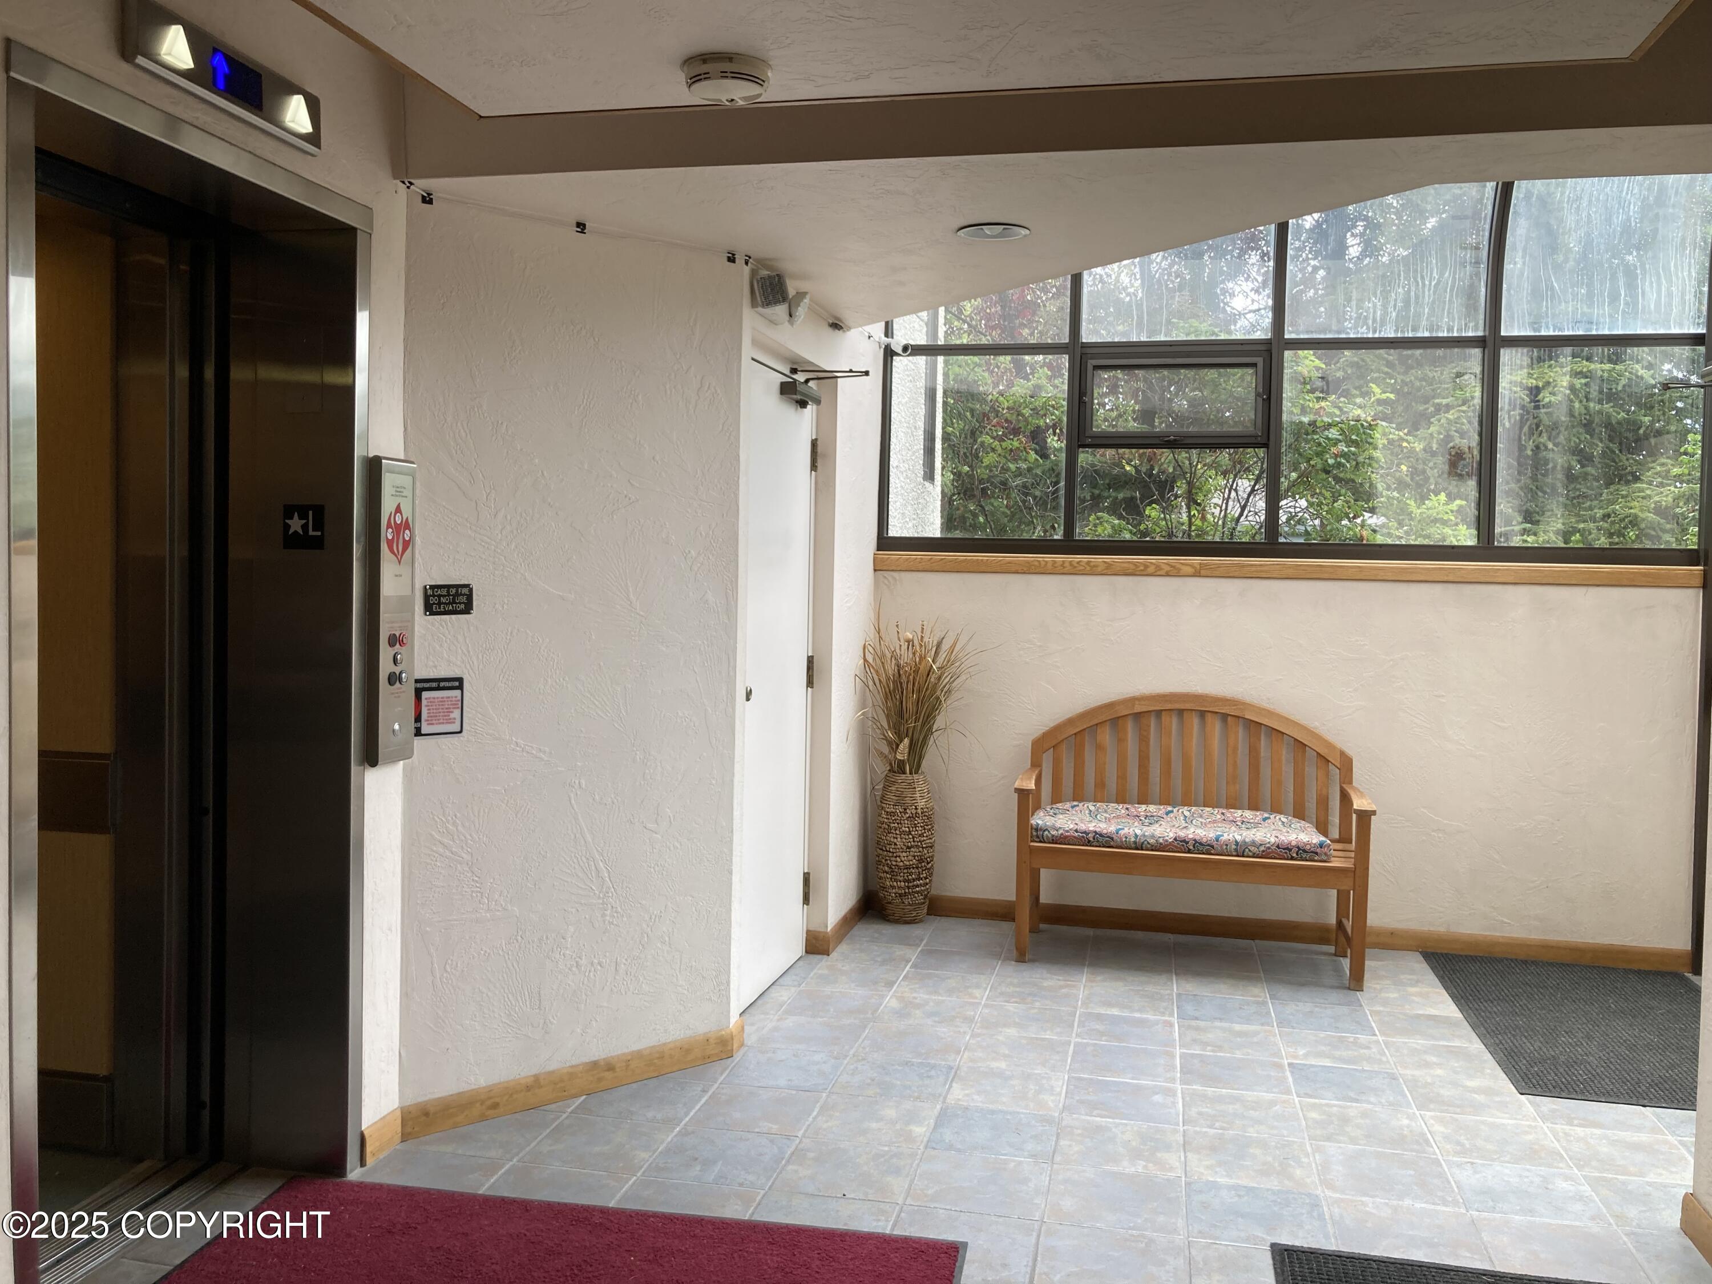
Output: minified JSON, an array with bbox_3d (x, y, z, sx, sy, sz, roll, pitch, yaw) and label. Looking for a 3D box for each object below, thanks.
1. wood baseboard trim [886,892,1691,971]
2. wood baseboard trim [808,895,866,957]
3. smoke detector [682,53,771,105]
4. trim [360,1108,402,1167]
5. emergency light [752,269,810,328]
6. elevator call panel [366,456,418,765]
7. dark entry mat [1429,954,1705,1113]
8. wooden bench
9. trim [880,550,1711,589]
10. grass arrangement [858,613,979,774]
[{"bbox_3d":[1.598,1.143,5.516,3.129,0.088,0.022,2,2,12],"label":"wood baseboard trim"},{"bbox_3d":[-0.061,1.105,5.488,0.081,0.088,0.728,2,2,12],"label":"wood baseboard trim"},{"bbox_3d":[-0.221,-0.956,2.364,0.155,0.043,0.155,1,2,0],"label":"smoke detector"},{"bbox_3d":[-1.111,1.161,3.247,0.015,0.085,0.151,2,2,12],"label":"trim"},{"bbox_3d":[-0.219,-1.014,4.113,0.102,0.134,0.284,2,2,13],"label":"emergency light"},{"bbox_3d":[-1.077,-0.071,3.223,0.034,0.700,0.151,2,2,12],"label":"elevator call panel"},{"bbox_3d":[2.454,1.233,4.480,0.924,0.009,1.540,2,2,12],"label":"dark entry mat"},{"bbox_3d":[1.236,0.694,5.162,1.241,0.970,0.585,2,2,12],"label":"wooden bench"},{"bbox_3d":[1.610,-0.288,5.466,3.121,0.080,0.040,2,2,12],"label":"trim"},{"bbox_3d":[0.240,0.230,5.539,0.468,0.638,0.400,2,2,12],"label":"grass arrangement"}]

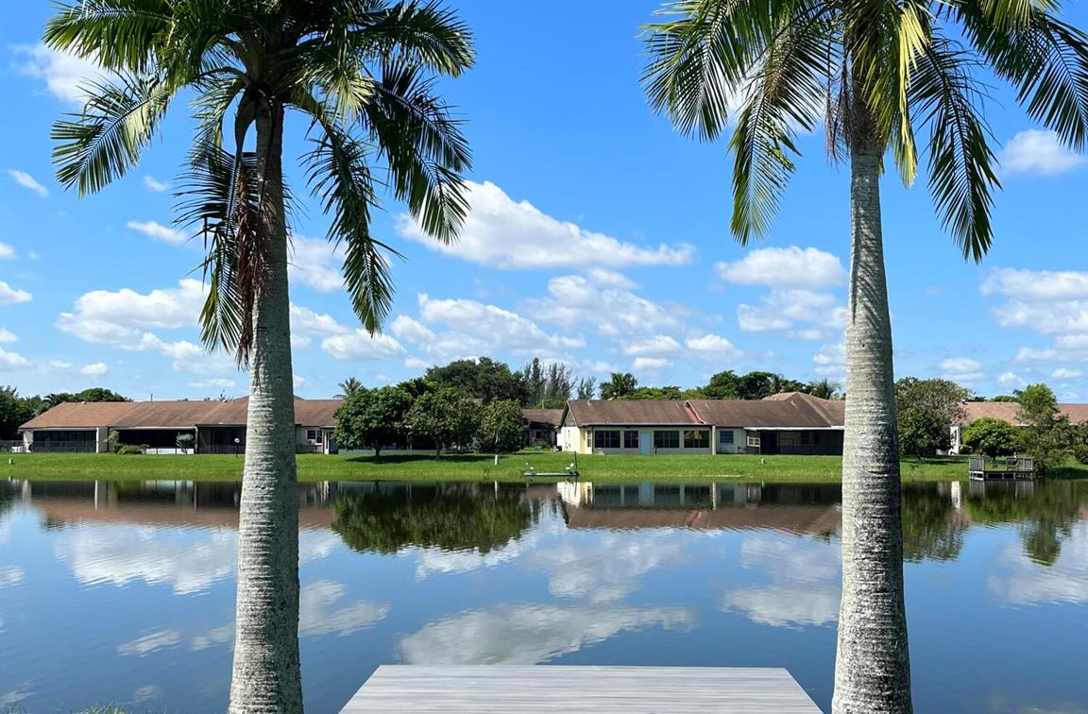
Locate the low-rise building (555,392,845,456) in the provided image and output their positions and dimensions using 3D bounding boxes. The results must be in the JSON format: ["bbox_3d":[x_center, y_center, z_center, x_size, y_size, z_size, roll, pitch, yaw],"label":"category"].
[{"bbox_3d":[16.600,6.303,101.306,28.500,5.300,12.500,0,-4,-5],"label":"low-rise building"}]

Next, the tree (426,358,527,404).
[{"bbox_3d":[-8.970,5.963,144.938,13.200,11.800,12.000,0,-4,0],"label":"tree"}]

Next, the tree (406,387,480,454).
[{"bbox_3d":[-8.101,5.388,87.837,6.040,5.770,5.900,0,-4,0],"label":"tree"}]

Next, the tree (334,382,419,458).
[{"bbox_3d":[-13.483,5.259,86.844,6.610,5.930,6.400,0,-4,0],"label":"tree"}]

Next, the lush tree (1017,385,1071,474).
[{"bbox_3d":[38.408,5.415,83.827,4.500,6.740,4.300,0,-4,0],"label":"lush tree"}]

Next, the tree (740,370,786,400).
[{"bbox_3d":[33.012,7.614,164.872,7.500,11.300,7.500,0,-4,0],"label":"tree"}]

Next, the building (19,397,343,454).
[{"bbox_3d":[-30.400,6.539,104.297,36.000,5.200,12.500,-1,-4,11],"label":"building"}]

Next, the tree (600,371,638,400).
[{"bbox_3d":[10.023,7.007,145.863,5.010,9.950,5.000,0,-4,0],"label":"tree"}]

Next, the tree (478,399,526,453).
[{"bbox_3d":[-3.379,5.749,88.815,4.070,4.670,4.100,0,-4,0],"label":"tree"}]

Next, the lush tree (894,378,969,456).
[{"bbox_3d":[33.244,5.220,93.865,7.200,6.930,6.800,0,-4,0],"label":"lush tree"}]

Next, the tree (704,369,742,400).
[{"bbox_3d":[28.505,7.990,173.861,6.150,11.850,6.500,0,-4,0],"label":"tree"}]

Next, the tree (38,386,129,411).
[{"bbox_3d":[-61.076,7.850,144.806,12.000,8.020,10.500,0,-4,0],"label":"tree"}]

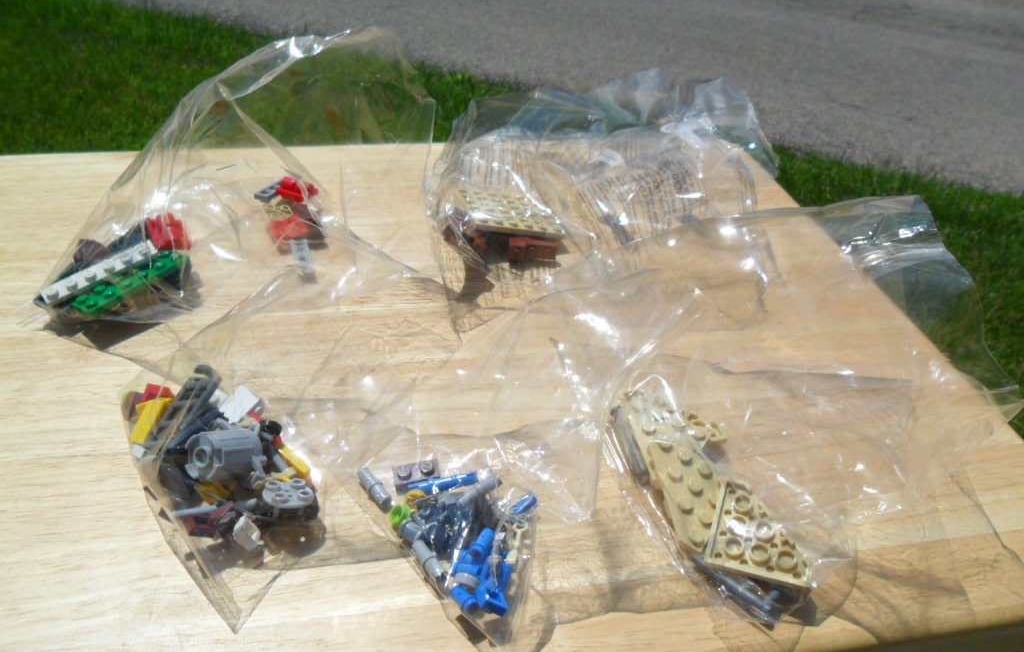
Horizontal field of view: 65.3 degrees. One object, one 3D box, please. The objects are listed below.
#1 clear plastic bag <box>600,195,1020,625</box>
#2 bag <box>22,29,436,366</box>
[{"bbox_3d":[0.109,0.020,0.279,0.122,0.079,0.114,-15,40,-23],"label":"clear plastic bag"},{"bbox_3d":[-0.118,-0.060,0.348,0.152,0.103,0.122,8,37,6],"label":"bag"}]

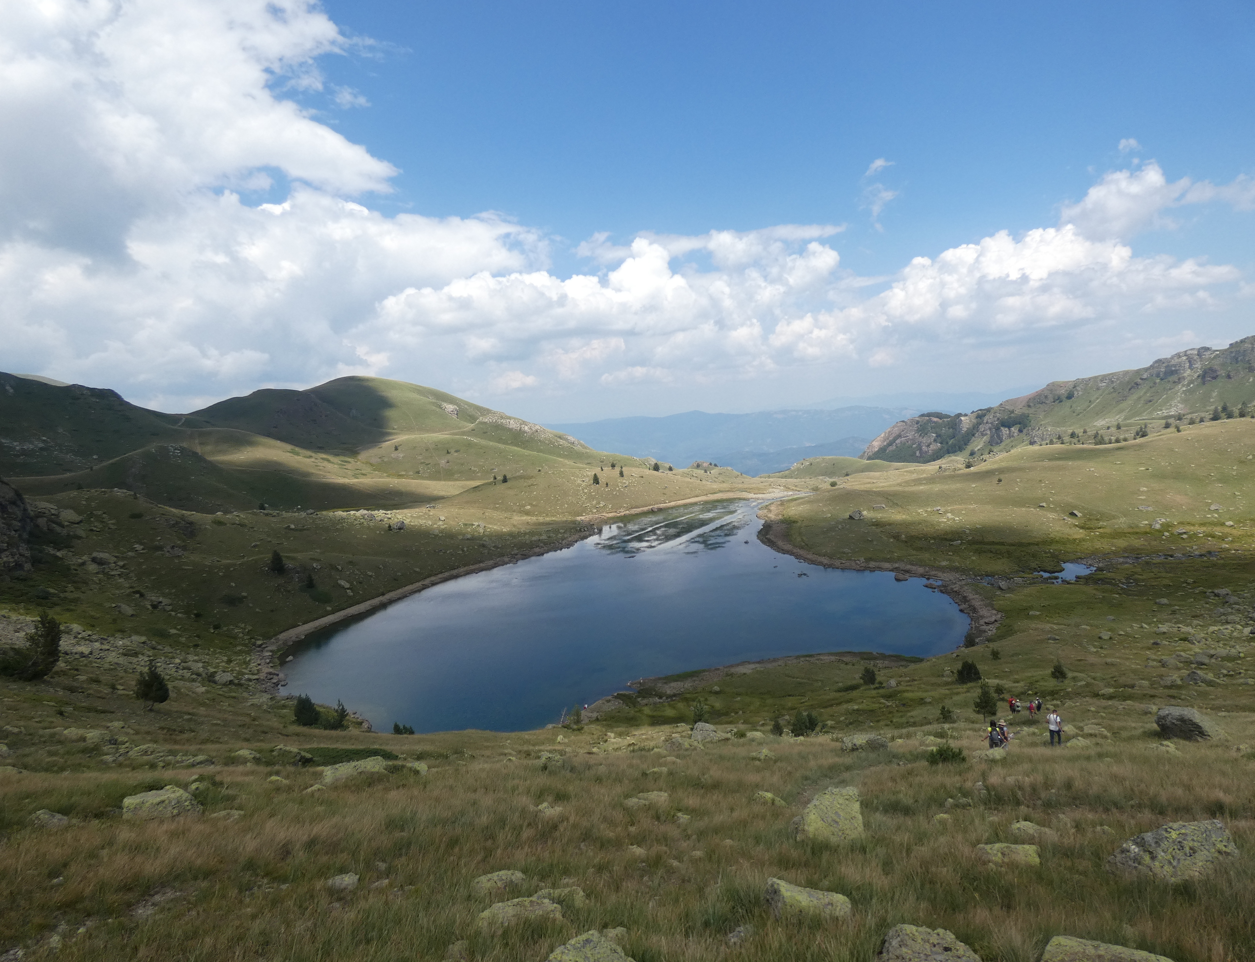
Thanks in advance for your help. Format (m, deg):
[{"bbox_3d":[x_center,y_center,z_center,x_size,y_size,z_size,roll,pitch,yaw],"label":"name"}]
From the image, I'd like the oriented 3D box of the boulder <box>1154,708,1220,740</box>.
[{"bbox_3d":[27.994,12.108,37.000,2.950,1.550,2.000,6,9,38],"label":"boulder"}]

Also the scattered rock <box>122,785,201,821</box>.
[{"bbox_3d":[-8.309,5.739,13.200,1.220,0.520,0.900,-4,8,-33],"label":"scattered rock"}]

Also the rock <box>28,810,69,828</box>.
[{"bbox_3d":[-8.832,5.157,11.300,0.570,0.280,0.420,-6,9,-39],"label":"rock"}]

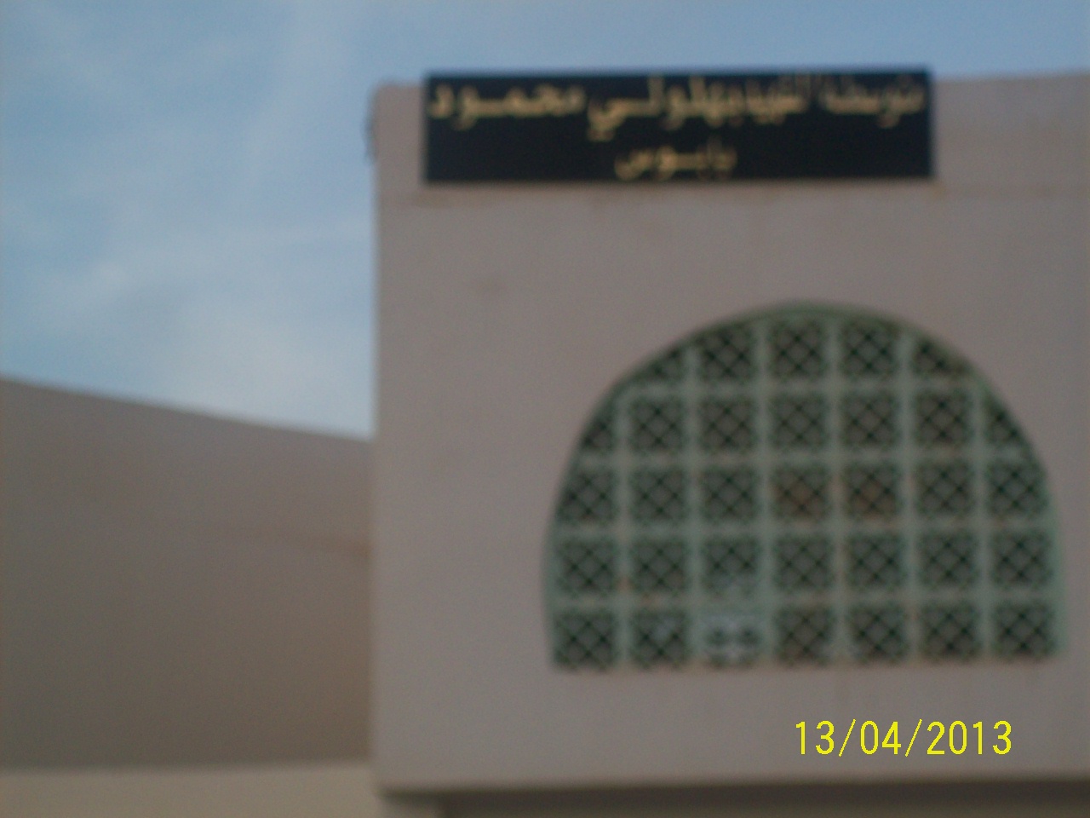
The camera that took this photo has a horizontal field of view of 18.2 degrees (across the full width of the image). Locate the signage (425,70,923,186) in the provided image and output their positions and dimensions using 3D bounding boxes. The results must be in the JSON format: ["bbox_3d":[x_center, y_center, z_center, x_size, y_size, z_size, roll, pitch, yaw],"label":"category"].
[{"bbox_3d":[0.537,-1.144,13.870,2.054,0.460,0.050,-1,-12,3],"label":"signage"}]

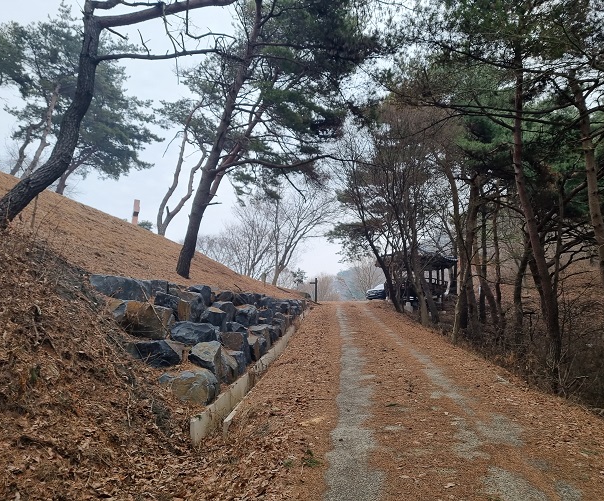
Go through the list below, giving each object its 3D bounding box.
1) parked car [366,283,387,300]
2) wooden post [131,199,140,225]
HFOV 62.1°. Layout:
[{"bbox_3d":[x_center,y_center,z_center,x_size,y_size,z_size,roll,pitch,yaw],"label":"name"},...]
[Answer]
[{"bbox_3d":[7.950,3.750,47.000,1.870,1.660,4.650,-3,-5,35],"label":"parked car"},{"bbox_3d":[-6.614,-1.515,20.000,0.200,1.080,0.200,6,-4,-14],"label":"wooden post"}]

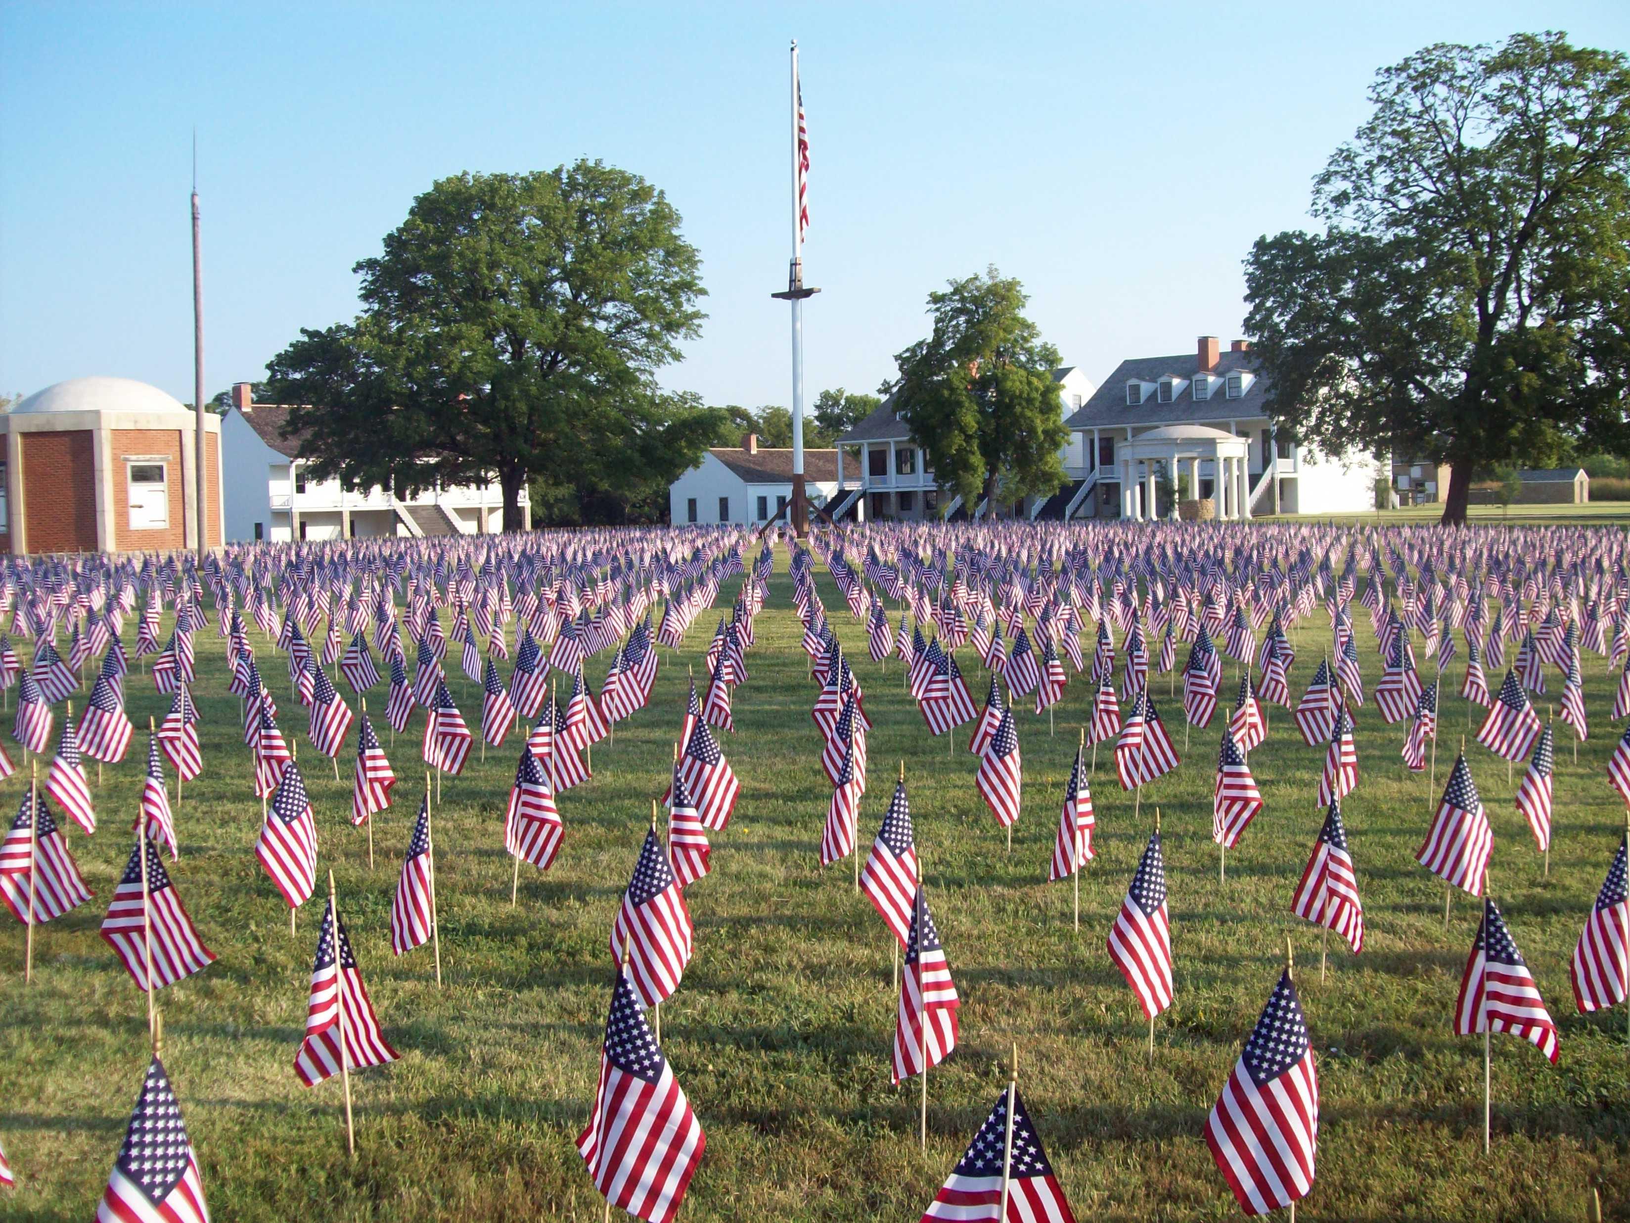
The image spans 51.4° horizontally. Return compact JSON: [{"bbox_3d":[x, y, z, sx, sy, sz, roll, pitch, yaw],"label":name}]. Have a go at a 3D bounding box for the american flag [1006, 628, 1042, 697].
[{"bbox_3d":[1.449,0.355,11.800,0.248,0.487,0.140,0,4,7],"label":"american flag"}]

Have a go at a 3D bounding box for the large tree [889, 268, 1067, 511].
[{"bbox_3d":[9.170,-12.239,95.000,9.900,14.500,9.500,-1,4,3],"label":"large tree"}]

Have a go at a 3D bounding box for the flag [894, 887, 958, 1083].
[{"bbox_3d":[0.260,0.876,3.978,0.154,0.454,0.150,0,4,2],"label":"flag"}]

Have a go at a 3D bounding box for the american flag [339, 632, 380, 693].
[{"bbox_3d":[-3.438,0.385,12.800,0.300,0.470,0.150,-1,4,-9],"label":"american flag"}]

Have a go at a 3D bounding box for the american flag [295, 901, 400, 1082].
[{"bbox_3d":[-1.114,0.903,4.040,0.250,0.450,0.150,-1,4,-9],"label":"american flag"}]

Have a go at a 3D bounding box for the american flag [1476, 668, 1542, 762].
[{"bbox_3d":[3.640,0.545,8.900,0.348,0.495,0.140,1,4,22],"label":"american flag"}]

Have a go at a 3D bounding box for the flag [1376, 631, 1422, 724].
[{"bbox_3d":[3.509,0.406,10.200,0.280,0.510,0.150,0,4,12],"label":"flag"}]

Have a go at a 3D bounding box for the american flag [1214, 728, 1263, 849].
[{"bbox_3d":[1.695,0.708,6.784,0.188,0.474,0.140,0,4,7],"label":"american flag"}]

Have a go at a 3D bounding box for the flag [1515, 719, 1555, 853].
[{"bbox_3d":[2.898,0.708,6.828,0.160,0.528,0.160,1,5,23],"label":"flag"}]

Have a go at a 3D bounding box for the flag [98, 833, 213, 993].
[{"bbox_3d":[-1.865,0.857,4.806,0.315,0.425,0.140,-1,4,-11],"label":"flag"}]

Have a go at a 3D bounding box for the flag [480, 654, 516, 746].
[{"bbox_3d":[-1.843,0.523,9.871,0.201,0.523,0.140,0,4,-5],"label":"flag"}]

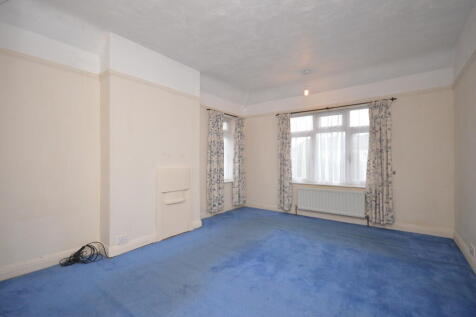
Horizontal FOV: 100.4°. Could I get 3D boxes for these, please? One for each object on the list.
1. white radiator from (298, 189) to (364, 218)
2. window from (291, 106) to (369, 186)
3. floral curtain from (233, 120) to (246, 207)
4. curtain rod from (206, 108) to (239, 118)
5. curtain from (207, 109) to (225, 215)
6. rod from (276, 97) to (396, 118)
[{"bbox_3d":[1.632,0.779,3.560,1.091,0.422,0.088,0,0,34],"label":"white radiator"},{"bbox_3d":[1.635,-0.199,3.656,1.405,1.405,0.098,0,0,34],"label":"window"},{"bbox_3d":[0.028,0.068,4.349,0.108,1.896,0.395,0,0,40],"label":"floral curtain"},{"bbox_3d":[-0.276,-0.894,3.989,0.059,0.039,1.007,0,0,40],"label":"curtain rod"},{"bbox_3d":[-0.418,0.084,3.815,0.108,1.916,0.415,0,0,40],"label":"curtain"},{"bbox_3d":[1.593,-0.901,3.564,1.985,0.049,0.059,0,0,34],"label":"rod"}]

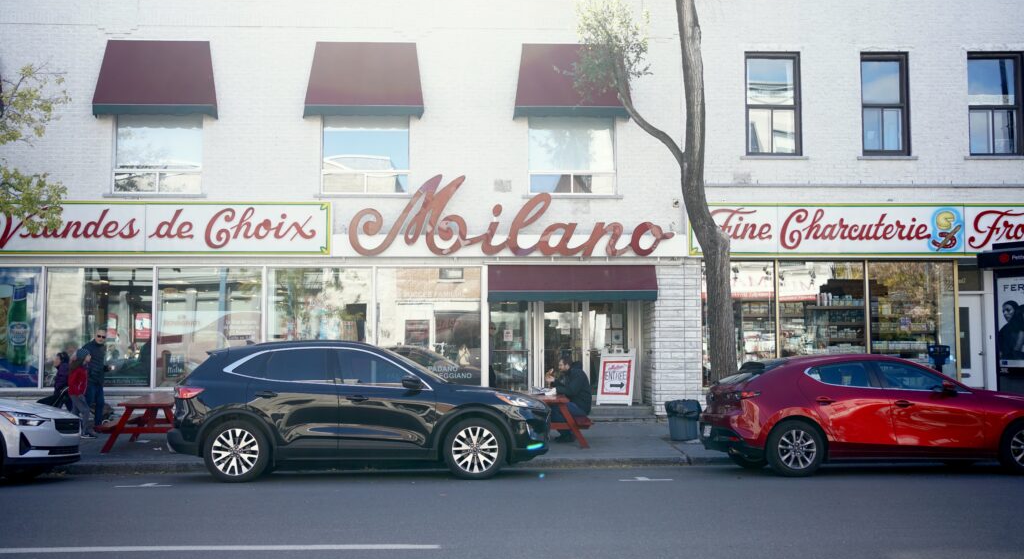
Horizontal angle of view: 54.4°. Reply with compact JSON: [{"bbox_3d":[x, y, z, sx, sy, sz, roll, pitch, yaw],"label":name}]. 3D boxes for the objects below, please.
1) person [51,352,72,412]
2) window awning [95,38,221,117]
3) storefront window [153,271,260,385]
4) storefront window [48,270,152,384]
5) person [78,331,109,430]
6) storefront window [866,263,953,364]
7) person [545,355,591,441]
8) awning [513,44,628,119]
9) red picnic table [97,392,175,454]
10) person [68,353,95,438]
[{"bbox_3d":[-7.330,1.831,16.200,0.420,1.360,0.440,1,-3,-12],"label":"person"},{"bbox_3d":[-6.185,-3.491,17.250,2.070,1.390,0.420,0,-3,-2],"label":"window awning"},{"bbox_3d":[-5.823,0.916,19.173,2.030,2.316,0.120,0,-3,-2],"label":"storefront window"},{"bbox_3d":[-7.926,0.915,19.106,2.063,2.313,0.120,0,-3,-2],"label":"storefront window"},{"bbox_3d":[-6.760,1.659,16.100,0.420,1.700,0.520,-2,-4,33],"label":"person"},{"bbox_3d":[7.872,0.882,19.612,1.755,2.457,0.120,0,-3,-2],"label":"storefront window"},{"bbox_3d":[0.867,1.843,15.269,0.738,1.290,0.520,0,-3,-2],"label":"person"},{"bbox_3d":[1.179,-3.894,19.396,2.266,1.570,0.500,0,-3,-2],"label":"awning"},{"bbox_3d":[-5.030,2.112,14.614,1.500,0.730,1.800,0,-3,-2],"label":"red picnic table"},{"bbox_3d":[-6.926,1.833,15.990,0.452,1.398,0.420,0,-3,-2],"label":"person"}]

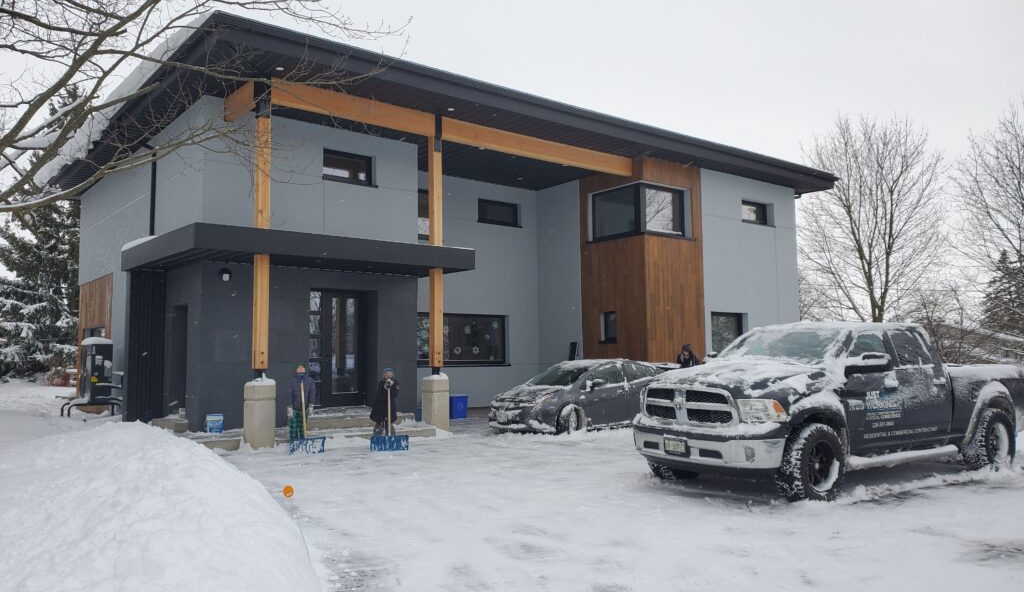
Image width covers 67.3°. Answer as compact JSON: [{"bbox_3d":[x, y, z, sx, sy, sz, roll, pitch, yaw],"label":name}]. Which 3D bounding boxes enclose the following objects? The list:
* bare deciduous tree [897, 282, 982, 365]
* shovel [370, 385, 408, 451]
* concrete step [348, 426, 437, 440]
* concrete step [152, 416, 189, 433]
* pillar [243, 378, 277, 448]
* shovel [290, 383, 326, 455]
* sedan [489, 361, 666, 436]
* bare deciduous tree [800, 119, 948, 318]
[{"bbox_3d":[15.460,1.536,27.663,2.997,4.059,2.997,-3,-5,29],"label":"bare deciduous tree"},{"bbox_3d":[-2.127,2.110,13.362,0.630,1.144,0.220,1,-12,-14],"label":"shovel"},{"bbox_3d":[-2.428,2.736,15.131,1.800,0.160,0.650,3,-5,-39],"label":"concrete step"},{"bbox_3d":[-7.030,2.677,15.874,0.330,0.190,1.350,3,-5,-39],"label":"concrete step"},{"bbox_3d":[-4.560,2.152,13.949,0.420,1.190,0.420,3,-5,-39],"label":"pillar"},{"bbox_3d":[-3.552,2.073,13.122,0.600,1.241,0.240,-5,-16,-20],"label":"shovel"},{"bbox_3d":[1.679,2.191,17.295,4.500,1.480,1.780,3,-6,-41],"label":"sedan"},{"bbox_3d":[16.330,-2.046,34.871,6.463,12.245,6.463,-3,-5,25],"label":"bare deciduous tree"}]

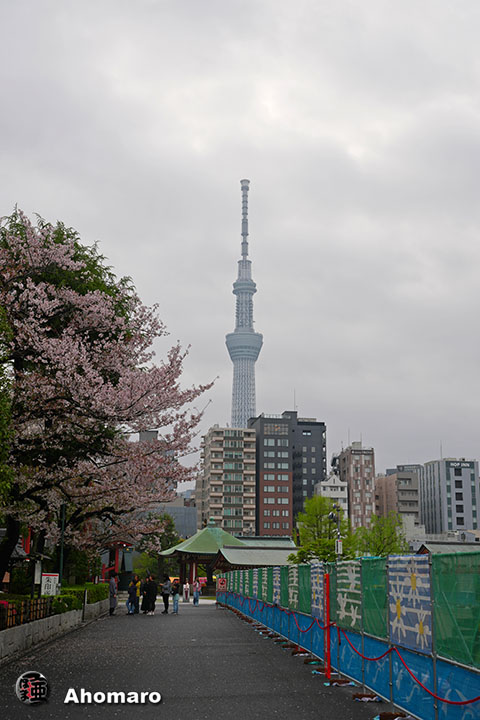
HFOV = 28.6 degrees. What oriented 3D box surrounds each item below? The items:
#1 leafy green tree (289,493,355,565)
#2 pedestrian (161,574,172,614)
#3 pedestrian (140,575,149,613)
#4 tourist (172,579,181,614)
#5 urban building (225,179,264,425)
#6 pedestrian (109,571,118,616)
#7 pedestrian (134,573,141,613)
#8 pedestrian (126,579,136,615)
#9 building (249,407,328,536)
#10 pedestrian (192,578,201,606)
[{"bbox_3d":[7.130,15.945,80.493,5.677,8.712,5.677,-1,-13,5],"label":"leafy green tree"},{"bbox_3d":[-3.266,10.513,42.191,0.450,1.725,0.470,-1,-13,6],"label":"pedestrian"},{"bbox_3d":[-4.301,10.693,42.781,0.500,1.634,0.420,-9,-16,36],"label":"pedestrian"},{"bbox_3d":[-2.857,10.485,41.746,0.400,1.581,0.470,4,-14,-17],"label":"tourist"},{"bbox_3d":[7.244,16.014,1452.587,66.000,634.000,66.000,0,-13,0],"label":"urban building"},{"bbox_3d":[-5.297,9.876,39.591,0.400,1.761,0.500,2,-13,-6],"label":"pedestrian"},{"bbox_3d":[-4.573,10.528,42.247,0.360,1.710,0.500,5,-14,-21],"label":"pedestrian"},{"bbox_3d":[-4.662,10.291,40.773,0.420,1.497,0.500,5,-14,-19],"label":"pedestrian"},{"bbox_3d":[13.210,38.533,259.052,21.335,46.178,19.000,0,-13,0],"label":"building"},{"bbox_3d":[-2.462,13.332,53.966,0.500,1.611,0.350,2,-13,-6],"label":"pedestrian"}]

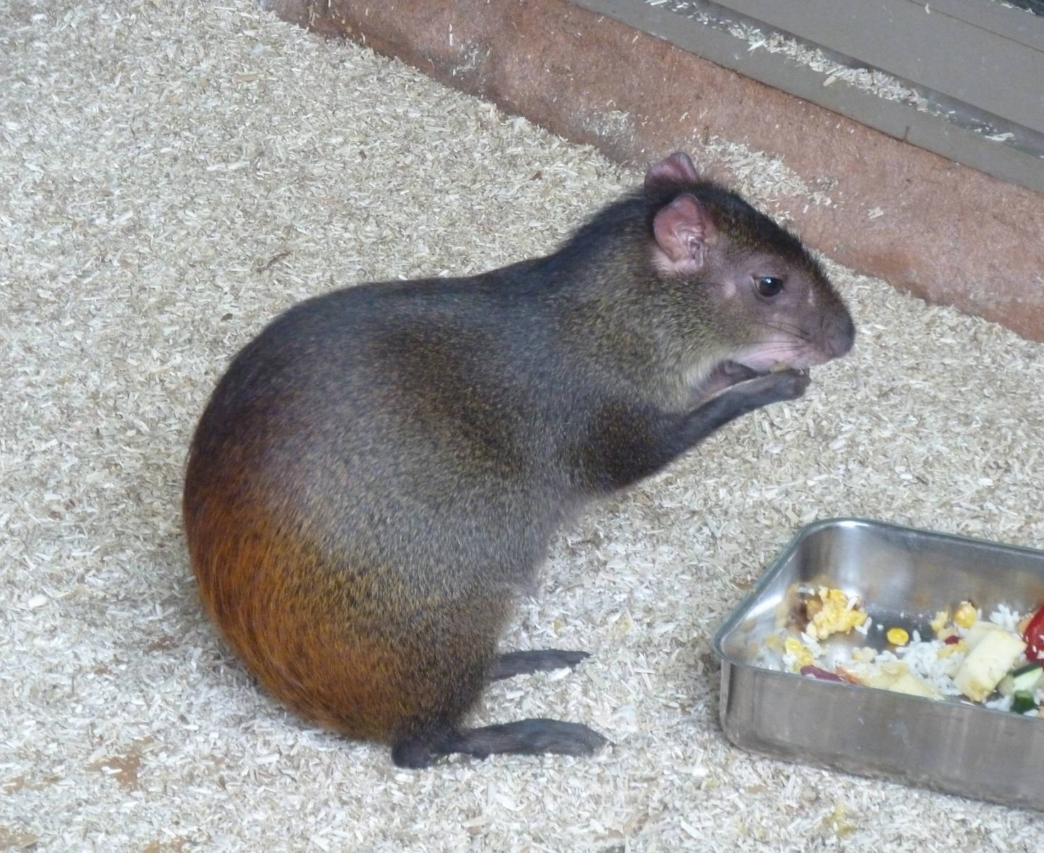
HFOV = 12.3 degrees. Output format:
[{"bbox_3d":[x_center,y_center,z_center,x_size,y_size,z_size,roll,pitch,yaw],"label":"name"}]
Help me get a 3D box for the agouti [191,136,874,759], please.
[{"bbox_3d":[-0.002,0.013,2.500,0.350,0.305,0.165,-4,29,-7],"label":"agouti"}]

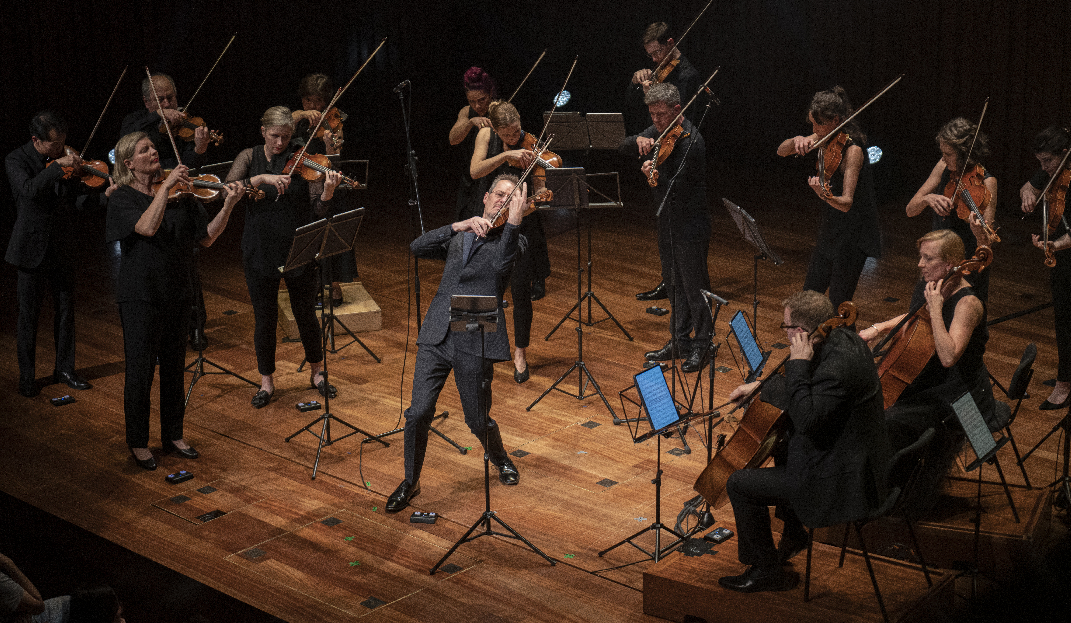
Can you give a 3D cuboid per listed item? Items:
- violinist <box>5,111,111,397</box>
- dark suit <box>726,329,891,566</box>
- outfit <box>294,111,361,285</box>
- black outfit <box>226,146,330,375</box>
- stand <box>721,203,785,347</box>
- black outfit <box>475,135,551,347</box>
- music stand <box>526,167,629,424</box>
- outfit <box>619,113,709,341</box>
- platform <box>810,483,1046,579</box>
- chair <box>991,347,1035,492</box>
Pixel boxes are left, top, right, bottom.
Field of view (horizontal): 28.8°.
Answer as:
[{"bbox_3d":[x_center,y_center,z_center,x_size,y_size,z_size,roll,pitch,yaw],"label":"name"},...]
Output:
[{"bbox_3d":[-2.788,-0.341,12.141,0.580,1.655,0.530,-15,23,-38],"label":"violinist"},{"bbox_3d":[1.233,0.616,9.354,0.740,1.040,0.600,5,19,19],"label":"dark suit"},{"bbox_3d":[-1.333,-0.720,13.246,0.460,1.150,0.400,4,18,14],"label":"outfit"},{"bbox_3d":[-1.455,-0.264,11.848,0.580,1.370,0.440,-2,18,-3],"label":"black outfit"},{"bbox_3d":[1.241,0.034,11.625,0.460,1.320,0.500,-9,20,-24],"label":"stand"},{"bbox_3d":[-0.126,-0.405,12.290,0.460,1.357,0.380,-8,19,-21],"label":"black outfit"},{"bbox_3d":[0.218,-0.139,11.677,0.530,1.400,0.520,-3,18,-5],"label":"music stand"},{"bbox_3d":[0.802,-0.446,12.422,0.400,1.410,0.500,-16,23,-39],"label":"outfit"},{"bbox_3d":[1.906,1.013,10.367,1.220,0.200,0.700,6,19,21],"label":"platform"},{"bbox_3d":[2.089,0.514,9.870,0.530,0.800,0.480,6,19,21],"label":"chair"}]

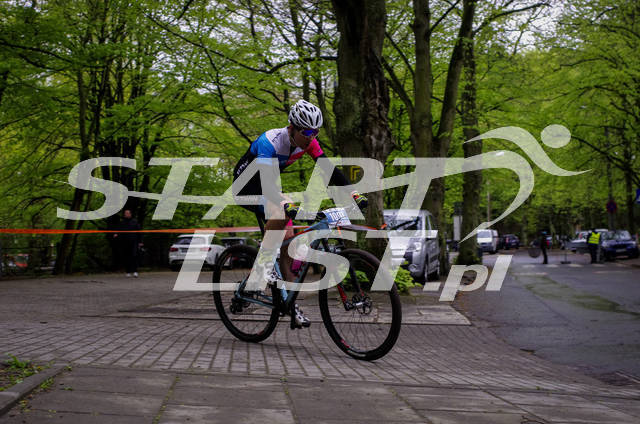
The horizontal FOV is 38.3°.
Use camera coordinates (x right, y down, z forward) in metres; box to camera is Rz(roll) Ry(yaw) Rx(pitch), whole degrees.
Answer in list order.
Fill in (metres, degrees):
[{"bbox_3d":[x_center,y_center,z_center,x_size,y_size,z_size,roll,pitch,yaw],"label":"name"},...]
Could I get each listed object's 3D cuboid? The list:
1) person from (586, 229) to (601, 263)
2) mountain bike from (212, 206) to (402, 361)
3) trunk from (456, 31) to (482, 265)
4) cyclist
[{"bbox_3d":[13.646,1.720,46.000,0.600,1.770,0.380,0,-2,7],"label":"person"},{"bbox_3d":[-0.160,0.463,6.420,1.830,1.030,0.720,-2,4,44],"label":"mountain bike"},{"bbox_3d":[5.800,-2.450,36.000,0.920,9.100,0.920,0,-2,0],"label":"trunk"},{"bbox_3d":[-0.175,0.020,6.360,0.850,1.580,0.720,-2,-3,44],"label":"cyclist"}]

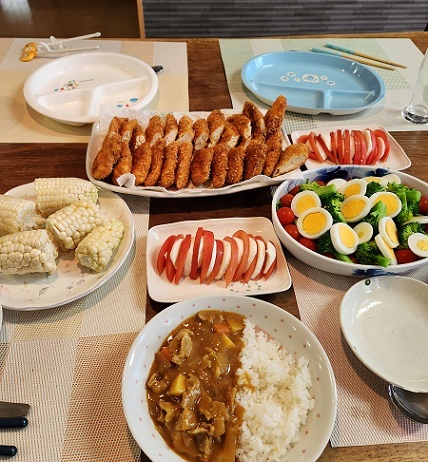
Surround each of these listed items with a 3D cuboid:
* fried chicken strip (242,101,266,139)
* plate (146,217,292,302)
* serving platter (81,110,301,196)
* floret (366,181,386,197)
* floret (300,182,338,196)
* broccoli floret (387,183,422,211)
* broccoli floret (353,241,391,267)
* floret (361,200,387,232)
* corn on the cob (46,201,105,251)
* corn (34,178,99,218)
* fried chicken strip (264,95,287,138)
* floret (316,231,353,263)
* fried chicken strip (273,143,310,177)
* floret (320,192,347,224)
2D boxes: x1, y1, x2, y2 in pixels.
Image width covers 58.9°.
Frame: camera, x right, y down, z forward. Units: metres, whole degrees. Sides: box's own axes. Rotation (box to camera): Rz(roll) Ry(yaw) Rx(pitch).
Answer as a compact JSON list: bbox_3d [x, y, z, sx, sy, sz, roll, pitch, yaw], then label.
[{"bbox_3d":[0.067,-0.170,0.603,0.029,0.025,0.082,-19,75,-17],"label":"fried chicken strip"},{"bbox_3d":[0.003,0.037,0.465,0.163,0.022,0.111,-5,51,-6],"label":"plate"},{"bbox_3d":[-0.033,-0.116,0.581,0.306,0.031,0.192,-3,51,-5],"label":"serving platter"},{"bbox_3d":[0.241,-0.062,0.562,0.033,0.030,0.034,1,53,-3],"label":"floret"},{"bbox_3d":[0.139,-0.052,0.500,0.050,0.033,0.033,5,51,-6],"label":"floret"},{"bbox_3d":[0.278,-0.051,0.556,0.043,0.036,0.042,-3,53,-6],"label":"broccoli floret"},{"bbox_3d":[0.183,0.026,0.441,0.044,0.034,0.034,32,56,10],"label":"broccoli floret"},{"bbox_3d":[0.197,-0.018,0.470,0.042,0.031,0.031,-34,44,1],"label":"floret"},{"bbox_3d":[-0.167,-0.008,0.456,0.060,0.046,0.046,-35,60,-26],"label":"corn on the cob"},{"bbox_3d":[-0.192,-0.046,0.493,0.078,0.047,0.047,6,51,2],"label":"corn"},{"bbox_3d":[0.106,-0.197,0.654,0.027,0.026,0.080,24,80,14],"label":"fried chicken strip"},{"bbox_3d":[0.160,0.021,0.502,0.034,0.033,0.046,-34,62,-25],"label":"floret"},{"bbox_3d":[0.125,-0.115,0.609,0.076,0.028,0.030,-38,63,-12],"label":"fried chicken strip"},{"bbox_3d":[0.171,-0.035,0.541,0.036,0.036,0.042,-3,53,-6],"label":"floret"}]

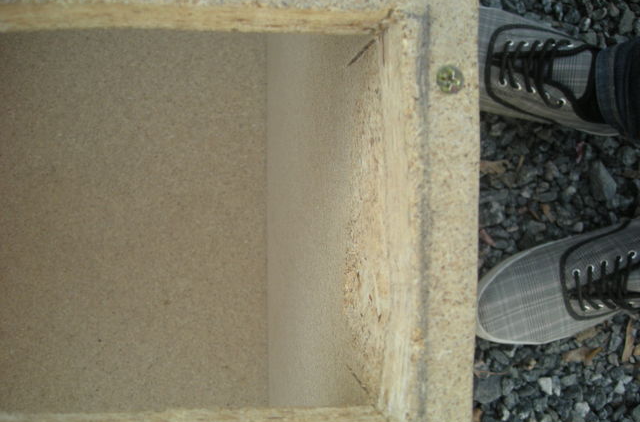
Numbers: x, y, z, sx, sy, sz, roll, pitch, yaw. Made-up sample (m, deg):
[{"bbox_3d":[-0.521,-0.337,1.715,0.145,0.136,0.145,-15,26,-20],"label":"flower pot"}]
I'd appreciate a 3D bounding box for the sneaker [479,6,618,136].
[{"bbox_3d":[0.249,-0.152,0.703,0.290,0.105,0.107,13,90,-8],"label":"sneaker"}]

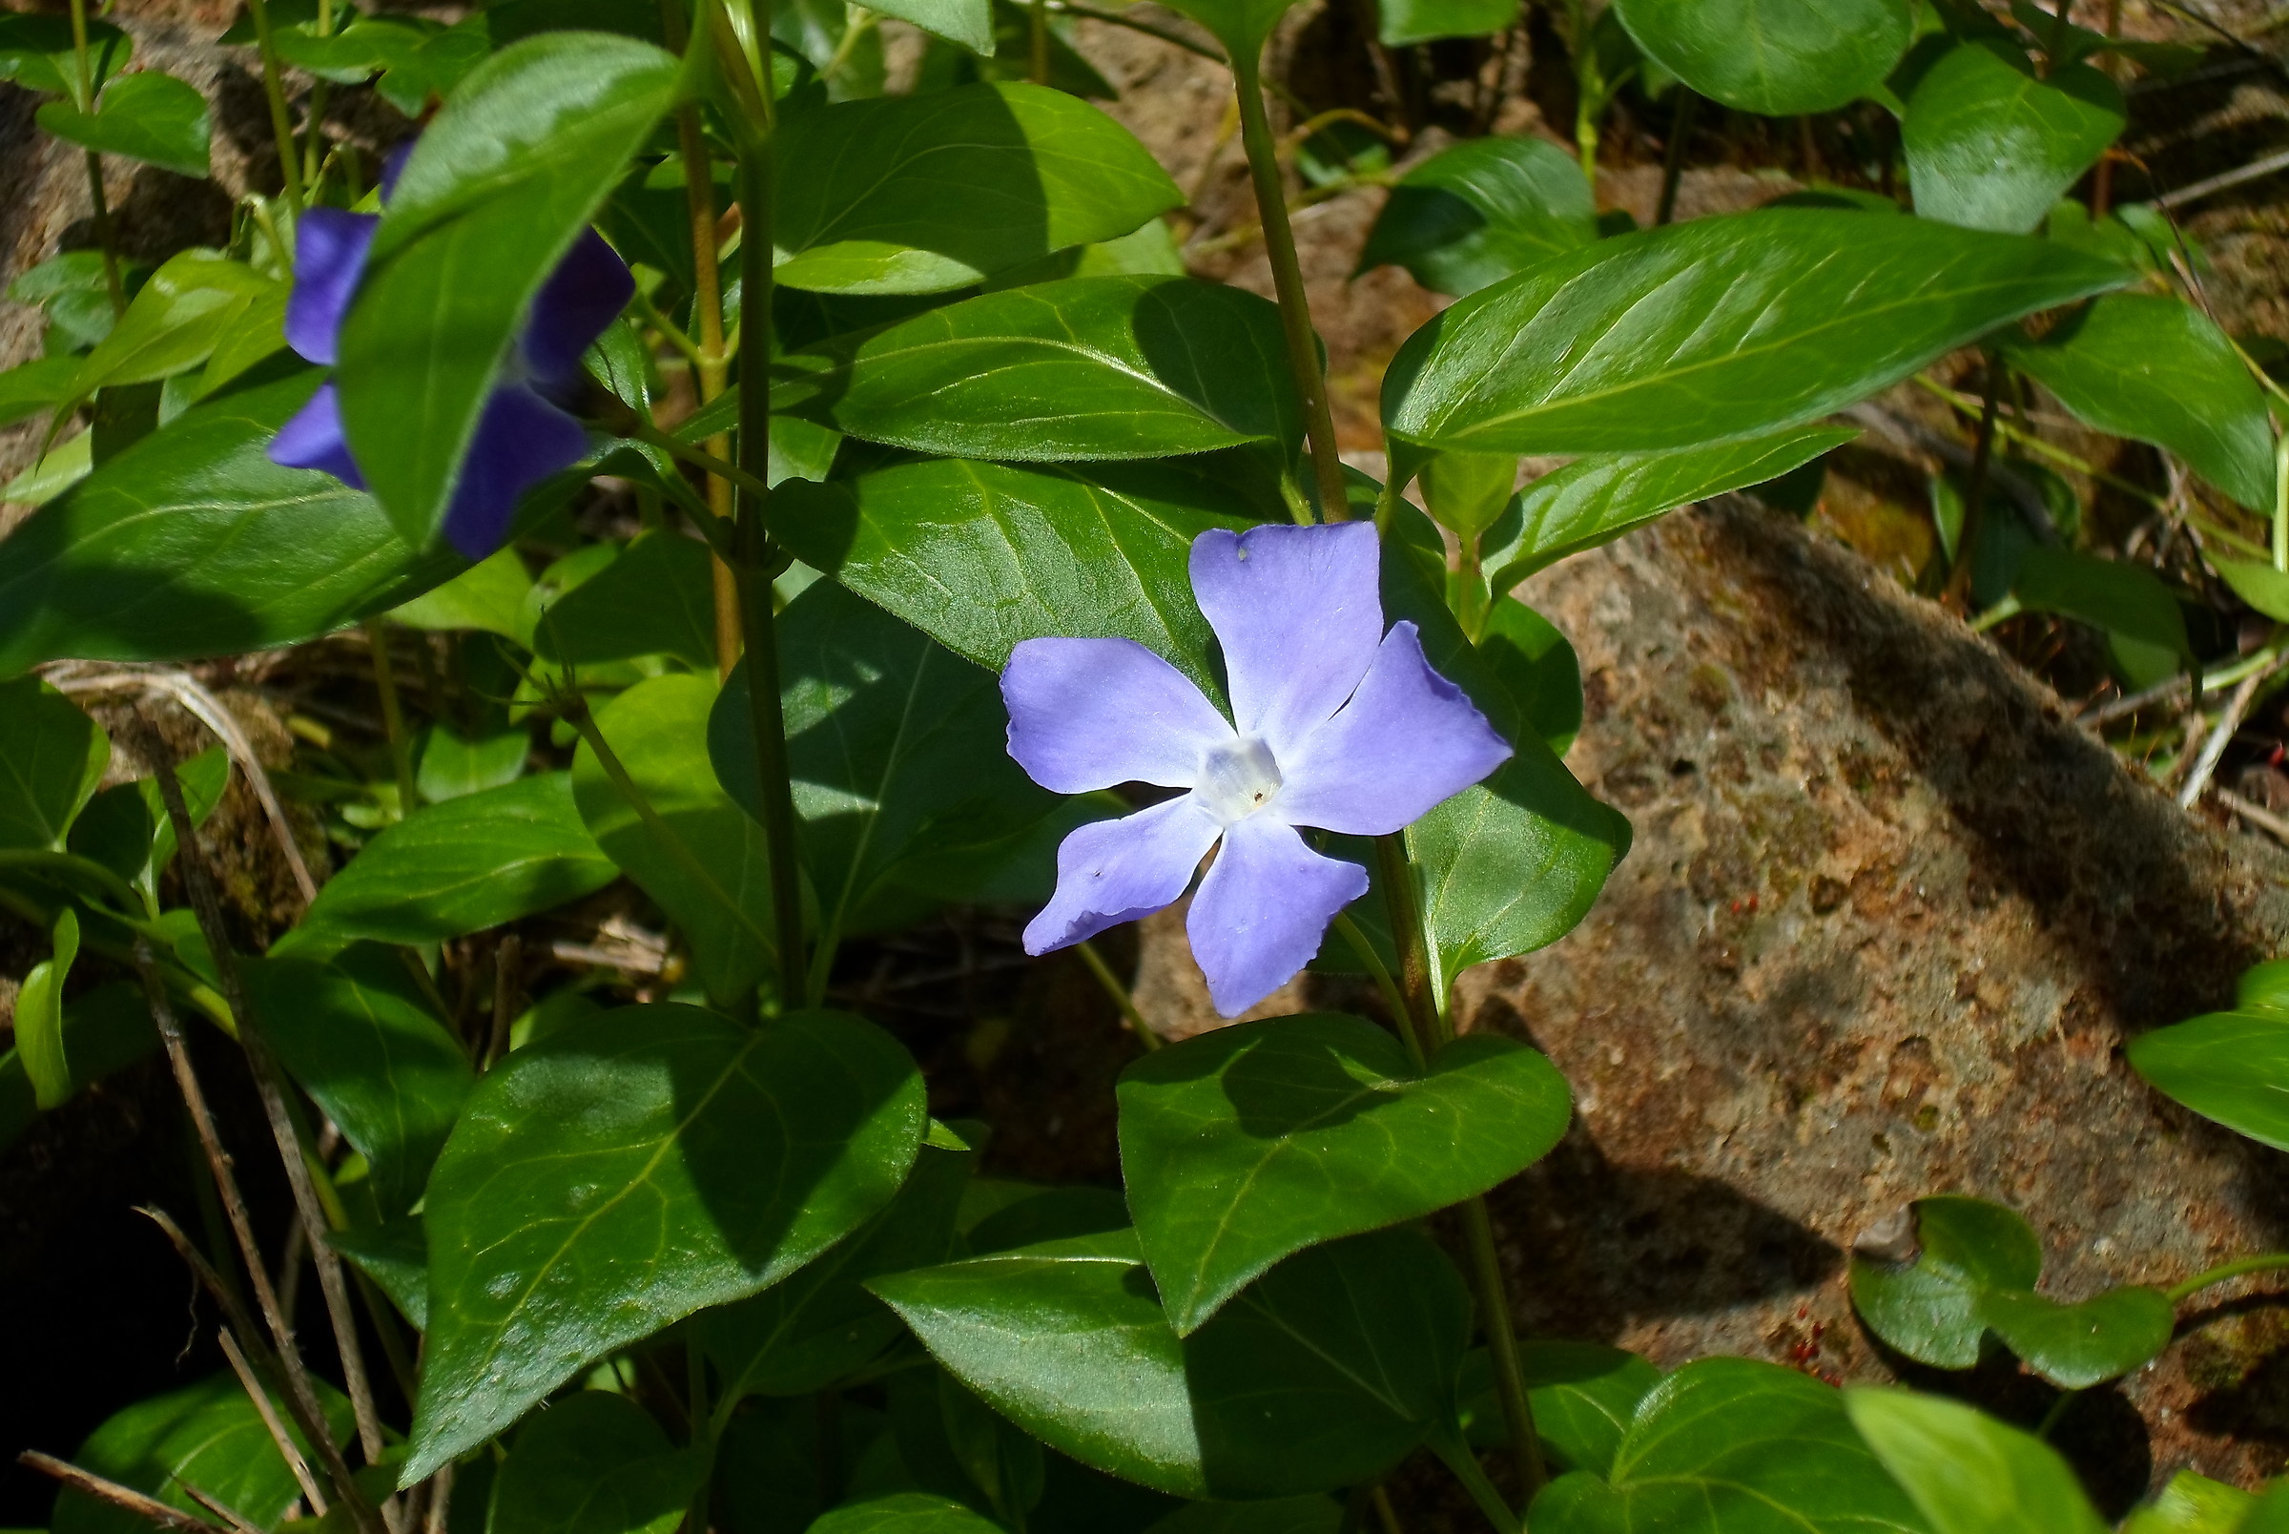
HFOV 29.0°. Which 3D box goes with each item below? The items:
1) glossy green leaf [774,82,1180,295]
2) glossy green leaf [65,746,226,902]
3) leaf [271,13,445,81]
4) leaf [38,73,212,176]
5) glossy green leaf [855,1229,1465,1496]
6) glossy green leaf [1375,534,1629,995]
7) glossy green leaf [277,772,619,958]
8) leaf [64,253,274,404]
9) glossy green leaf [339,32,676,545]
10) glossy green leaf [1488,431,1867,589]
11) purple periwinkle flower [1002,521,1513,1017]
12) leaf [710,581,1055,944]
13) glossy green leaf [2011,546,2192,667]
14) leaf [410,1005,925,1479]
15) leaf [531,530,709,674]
[{"bbox_3d":[-0.019,-0.064,0.485,0.047,0.010,0.027,-5,41,-12],"label":"glossy green leaf"},{"bbox_3d":[-0.113,0.006,0.501,0.017,0.008,0.021,3,60,-5],"label":"glossy green leaf"},{"bbox_3d":[-0.108,-0.098,0.611,0.025,0.008,0.023,-5,32,-7],"label":"leaf"},{"bbox_3d":[-0.134,-0.086,0.600,0.028,0.006,0.018,29,47,26],"label":"leaf"},{"bbox_3d":[0.003,0.058,0.430,0.057,0.011,0.029,12,40,-9],"label":"glossy green leaf"},{"bbox_3d":[0.029,-0.002,0.438,0.034,0.010,0.053,-4,64,-8],"label":"glossy green leaf"},{"bbox_3d":[-0.077,0.011,0.495,0.044,0.009,0.023,-13,39,-9],"label":"glossy green leaf"},{"bbox_3d":[-0.119,-0.053,0.540,0.034,0.009,0.018,-31,39,-12],"label":"leaf"},{"bbox_3d":[-0.058,-0.043,0.395,0.021,0.011,0.049,16,68,35],"label":"glossy green leaf"},{"bbox_3d":[0.050,-0.027,0.444,0.044,0.006,0.015,-23,35,-18],"label":"glossy green leaf"},{"bbox_3d":[0.010,0.000,0.409,0.047,0.046,0.017,2,-12,3],"label":"purple periwinkle flower"},{"bbox_3d":[-0.025,-0.003,0.456,0.037,0.010,0.047,17,69,3],"label":"leaf"},{"bbox_3d":[0.128,-0.021,0.590,0.029,0.009,0.018,21,41,-6],"label":"glossy green leaf"},{"bbox_3d":[-0.049,0.043,0.407,0.041,0.011,0.059,25,63,21],"label":"leaf"},{"bbox_3d":[-0.057,-0.019,0.500,0.027,0.007,0.033,-12,33,-9],"label":"leaf"}]

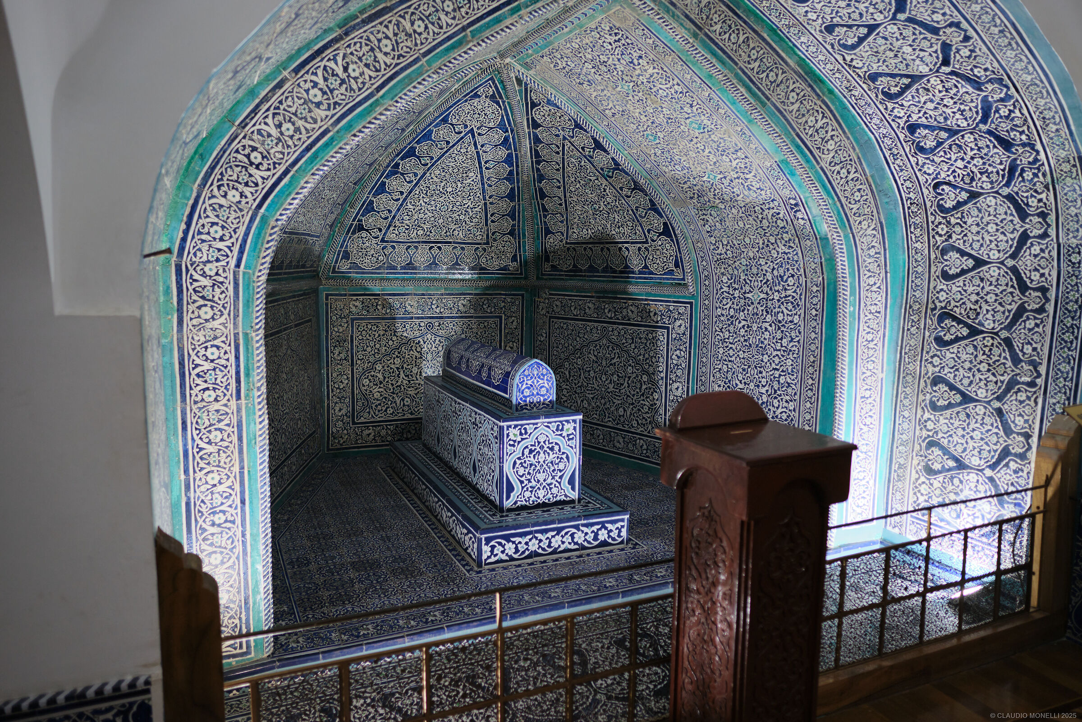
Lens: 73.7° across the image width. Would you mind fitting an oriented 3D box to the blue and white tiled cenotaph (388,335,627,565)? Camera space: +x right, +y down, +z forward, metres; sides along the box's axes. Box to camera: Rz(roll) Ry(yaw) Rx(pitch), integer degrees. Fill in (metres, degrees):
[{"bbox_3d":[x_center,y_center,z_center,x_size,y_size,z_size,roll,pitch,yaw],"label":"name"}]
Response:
[{"bbox_3d":[-0.312,0.403,4.606,0.860,0.991,2.000,-2,8,-24],"label":"blue and white tiled cenotaph"}]

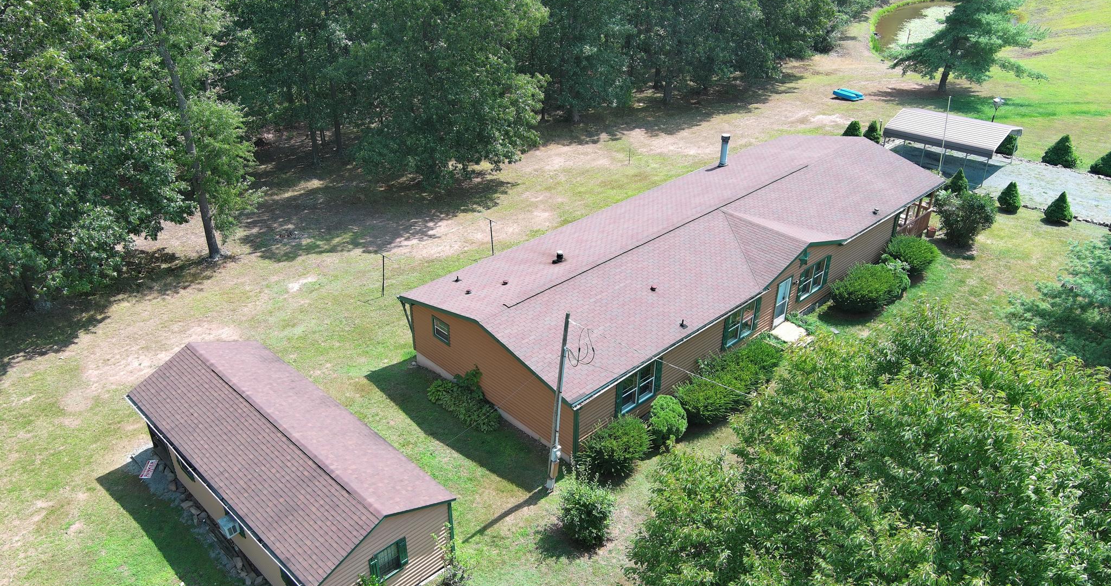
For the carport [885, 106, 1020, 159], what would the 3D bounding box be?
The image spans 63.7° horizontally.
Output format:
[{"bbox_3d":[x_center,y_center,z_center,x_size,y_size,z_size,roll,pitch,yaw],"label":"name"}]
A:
[{"bbox_3d":[23.544,-9.028,53.282,6.291,2.894,4.868,25,39,36],"label":"carport"}]

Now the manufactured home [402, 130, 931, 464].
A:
[{"bbox_3d":[6.125,-1.618,37.155,24.035,4.100,8.987,-26,39,-37],"label":"manufactured home"}]

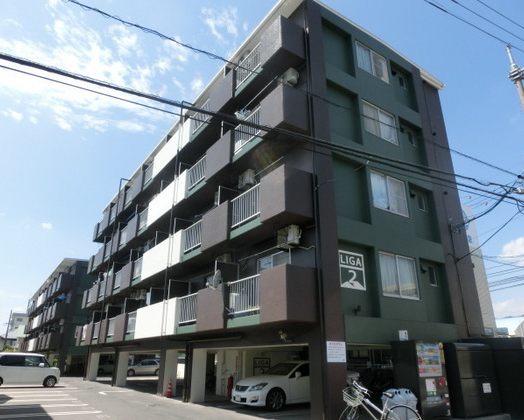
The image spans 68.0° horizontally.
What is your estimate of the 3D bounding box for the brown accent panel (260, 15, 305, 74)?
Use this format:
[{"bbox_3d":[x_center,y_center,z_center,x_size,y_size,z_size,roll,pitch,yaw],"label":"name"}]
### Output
[{"bbox_3d":[0.710,-5.410,12.967,0.983,1.329,1.134,14,-25,-32],"label":"brown accent panel"}]

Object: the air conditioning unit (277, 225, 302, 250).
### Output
[{"bbox_3d":[0.745,0.817,10.988,0.290,0.570,0.740,14,-25,-32],"label":"air conditioning unit"}]

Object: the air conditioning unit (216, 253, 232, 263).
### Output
[{"bbox_3d":[-1.357,1.943,13.859,0.290,0.570,0.740,14,-25,-32],"label":"air conditioning unit"}]

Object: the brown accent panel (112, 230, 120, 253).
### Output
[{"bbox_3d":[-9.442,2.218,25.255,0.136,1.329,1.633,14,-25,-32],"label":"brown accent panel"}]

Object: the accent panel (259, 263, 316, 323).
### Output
[{"bbox_3d":[0.696,2.235,10.029,0.983,1.329,1.134,14,-25,-32],"label":"accent panel"}]

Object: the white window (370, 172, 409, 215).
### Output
[{"bbox_3d":[4.328,-0.518,13.233,1.799,1.311,0.120,14,-25,-32],"label":"white window"}]

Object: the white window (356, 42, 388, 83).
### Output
[{"bbox_3d":[4.244,-5.612,14.840,1.744,1.297,0.100,14,-25,-32],"label":"white window"}]

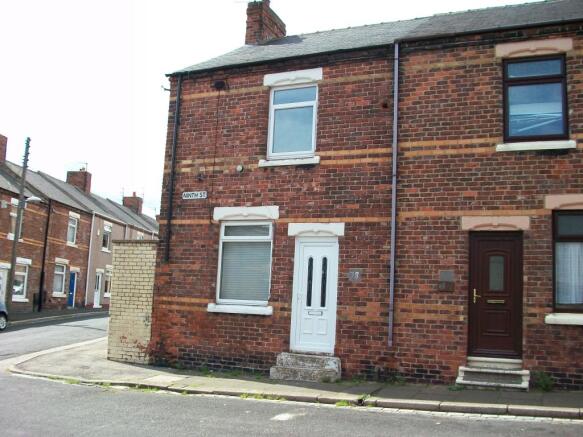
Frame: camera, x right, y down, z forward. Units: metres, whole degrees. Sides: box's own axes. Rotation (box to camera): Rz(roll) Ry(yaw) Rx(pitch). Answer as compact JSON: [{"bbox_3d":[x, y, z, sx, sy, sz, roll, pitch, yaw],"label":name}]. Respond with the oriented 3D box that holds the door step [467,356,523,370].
[{"bbox_3d":[3.361,2.381,9.453,0.846,0.140,0.180,-1,-9,21],"label":"door step"}]

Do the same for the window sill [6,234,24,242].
[{"bbox_3d":[-13.307,0.978,27.515,0.160,0.170,1.250,1,-9,8],"label":"window sill"}]

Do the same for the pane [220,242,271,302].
[{"bbox_3d":[-0.905,1.039,11.339,1.073,1.159,0.030,-1,-9,21],"label":"pane"}]

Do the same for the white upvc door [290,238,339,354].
[{"bbox_3d":[0.448,1.429,10.734,0.860,2.154,0.090,-1,-9,21],"label":"white upvc door"}]

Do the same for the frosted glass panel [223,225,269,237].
[{"bbox_3d":[-0.888,0.254,11.466,0.991,0.210,0.030,-1,-9,21],"label":"frosted glass panel"}]

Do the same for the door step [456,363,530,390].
[{"bbox_3d":[3.246,2.561,9.212,1.061,0.306,0.450,-1,-9,21],"label":"door step"}]

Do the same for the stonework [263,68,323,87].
[{"bbox_3d":[0.053,-2.889,11.774,1.298,0.249,0.120,-1,-9,23],"label":"stonework"}]

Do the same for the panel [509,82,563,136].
[{"bbox_3d":[4.228,-1.866,9.891,0.893,0.918,0.030,-1,-9,23],"label":"panel"}]

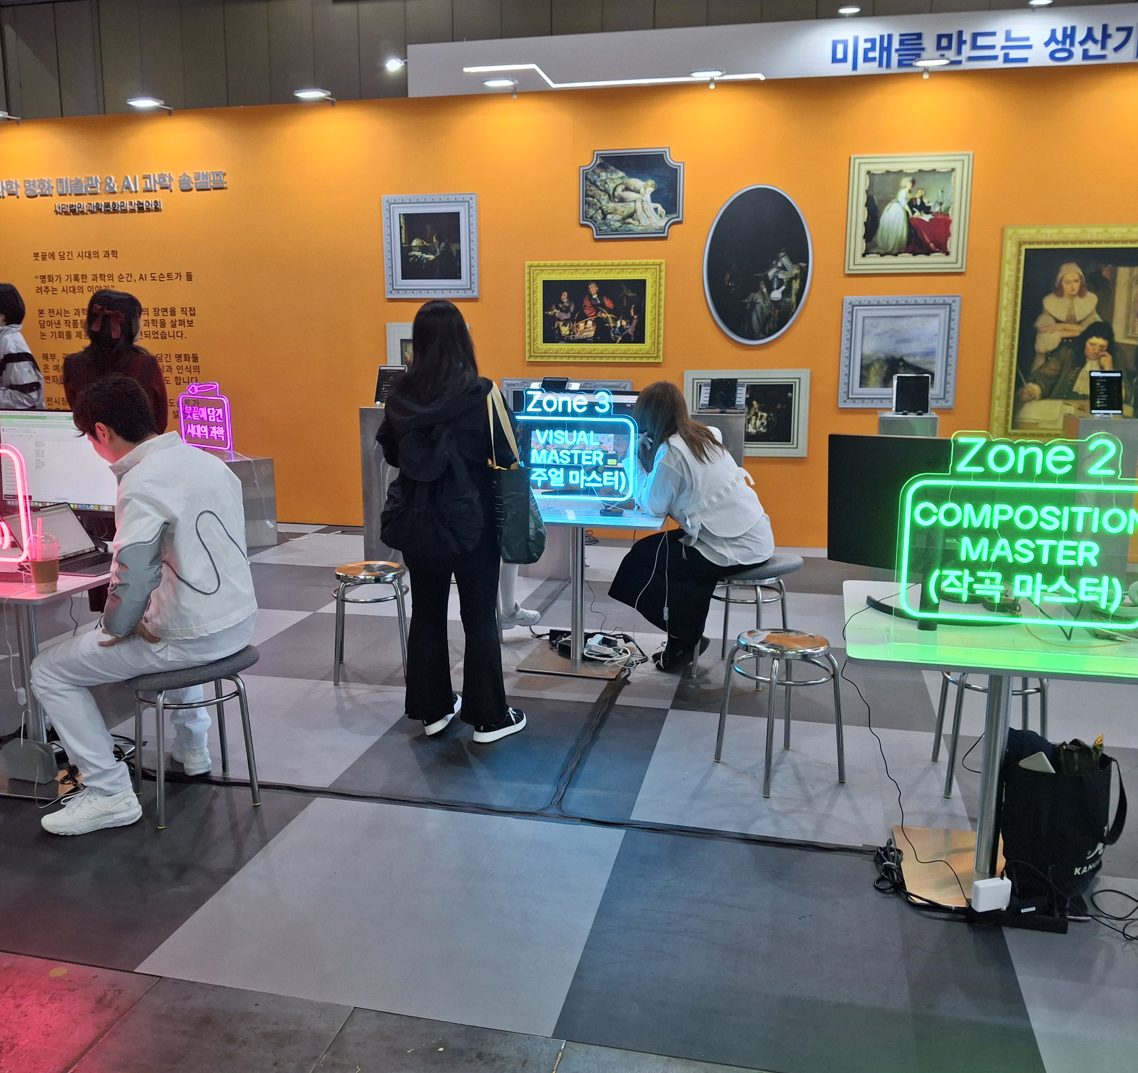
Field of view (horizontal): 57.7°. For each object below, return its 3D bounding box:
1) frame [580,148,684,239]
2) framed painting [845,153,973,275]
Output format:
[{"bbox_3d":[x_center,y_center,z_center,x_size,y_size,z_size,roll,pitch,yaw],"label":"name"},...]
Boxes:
[{"bbox_3d":[0.435,-2.353,7.112,0.720,0.588,0.040,3,11,13],"label":"frame"},{"bbox_3d":[2.212,-2.098,6.740,0.755,0.746,0.040,3,11,13],"label":"framed painting"}]

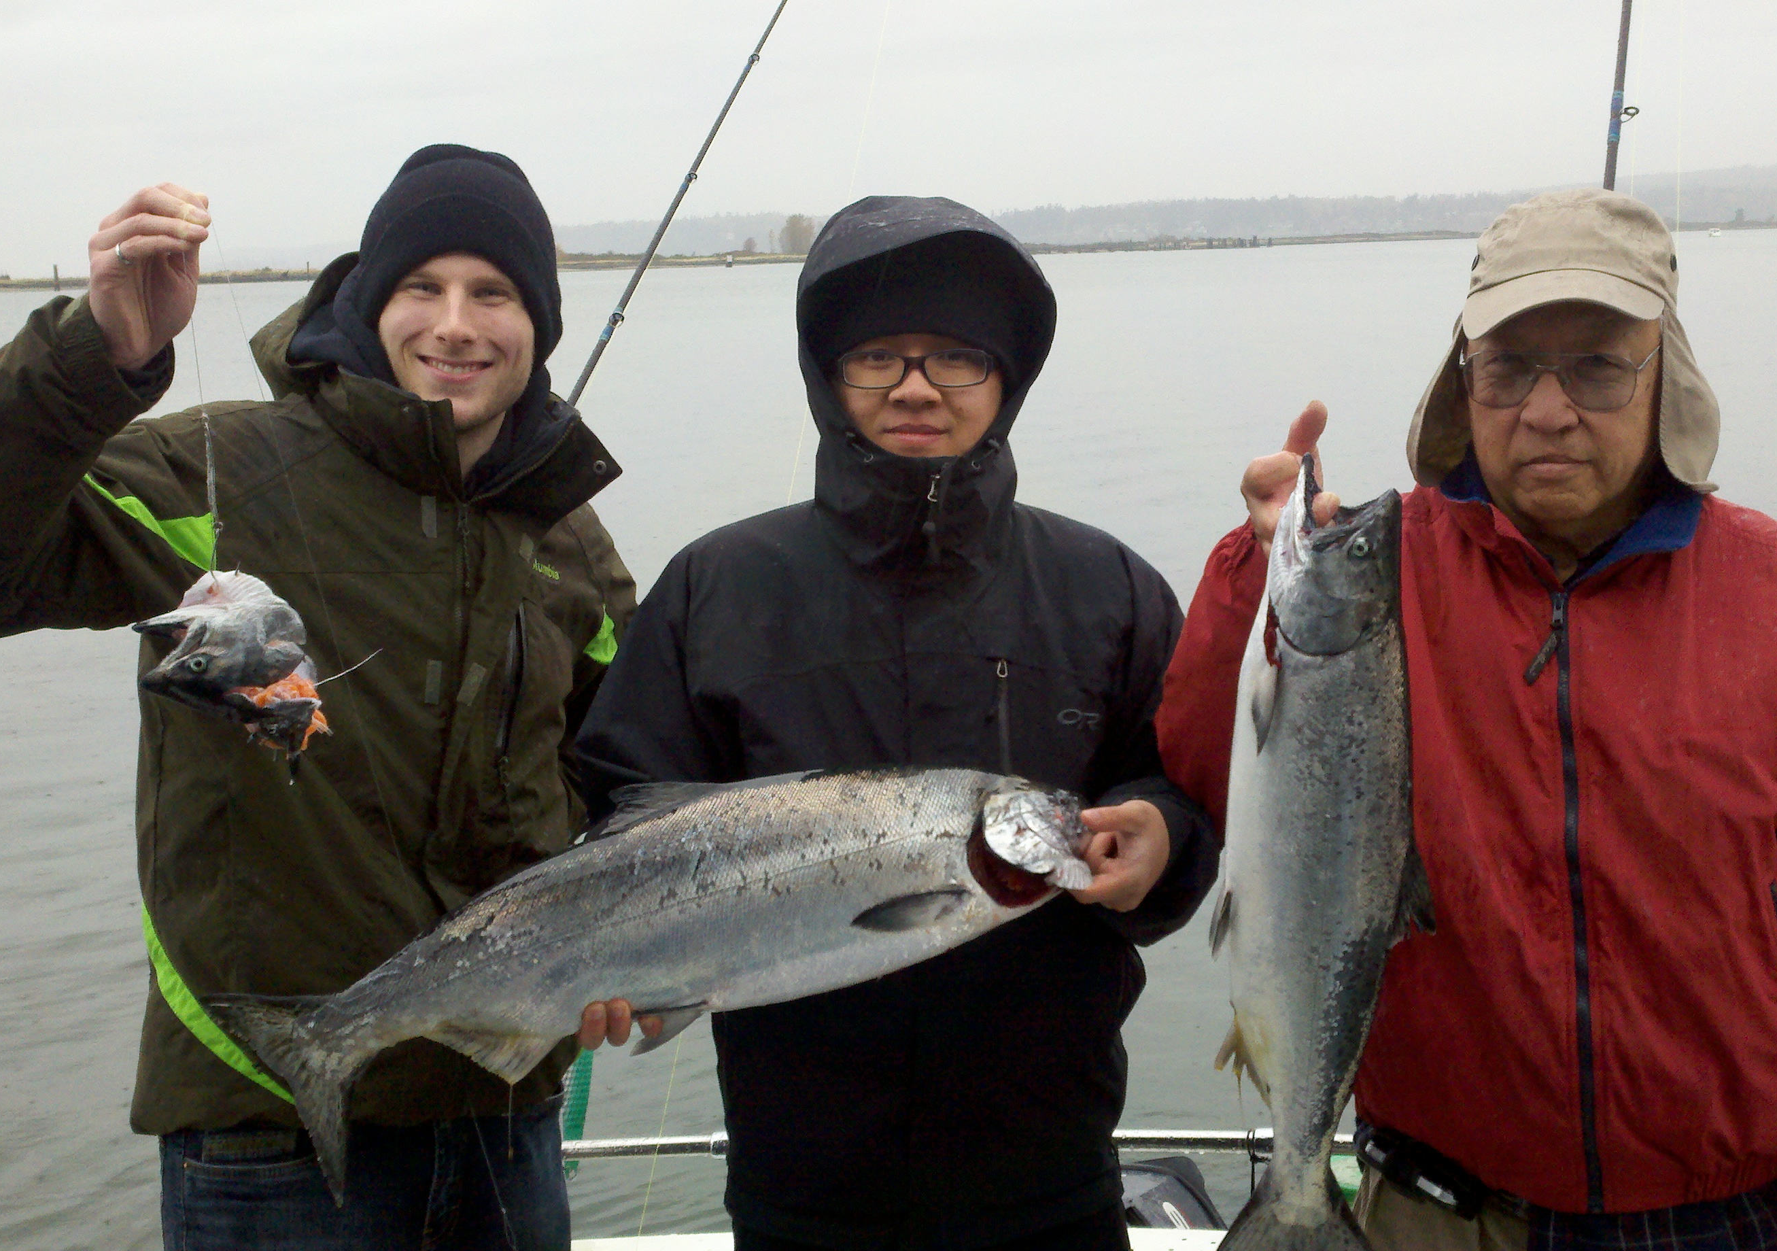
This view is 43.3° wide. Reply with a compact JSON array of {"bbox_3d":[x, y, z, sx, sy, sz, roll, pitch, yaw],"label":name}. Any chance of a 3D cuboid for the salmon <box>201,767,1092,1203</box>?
[{"bbox_3d":[-0.181,0.250,1.730,0.690,0.240,0.100,-16,3,0],"label":"salmon"}]

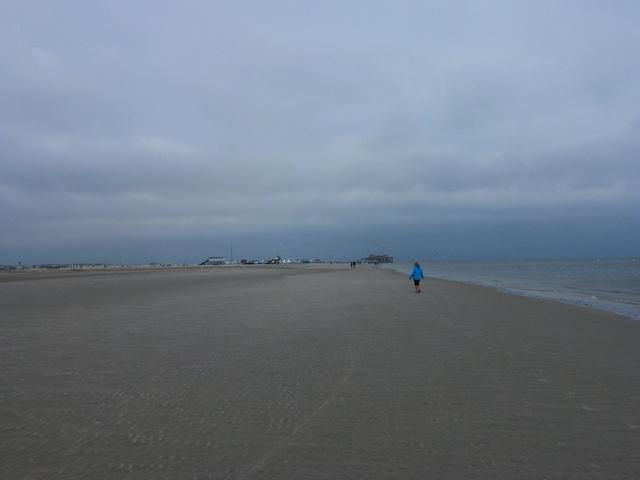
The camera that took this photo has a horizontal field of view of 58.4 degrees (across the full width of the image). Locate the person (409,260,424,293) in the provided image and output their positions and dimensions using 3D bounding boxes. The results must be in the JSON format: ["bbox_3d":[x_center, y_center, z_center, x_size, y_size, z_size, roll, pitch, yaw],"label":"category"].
[{"bbox_3d":[4.223,1.649,25.000,0.600,1.360,0.420,-1,-2,6],"label":"person"}]

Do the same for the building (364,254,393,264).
[{"bbox_3d":[51.038,17.013,500.000,23.000,7.900,14.000,-1,-2,6],"label":"building"}]

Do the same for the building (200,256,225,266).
[{"bbox_3d":[-97.540,19.054,520.000,21.000,8.200,12.000,0,-2,-11],"label":"building"}]

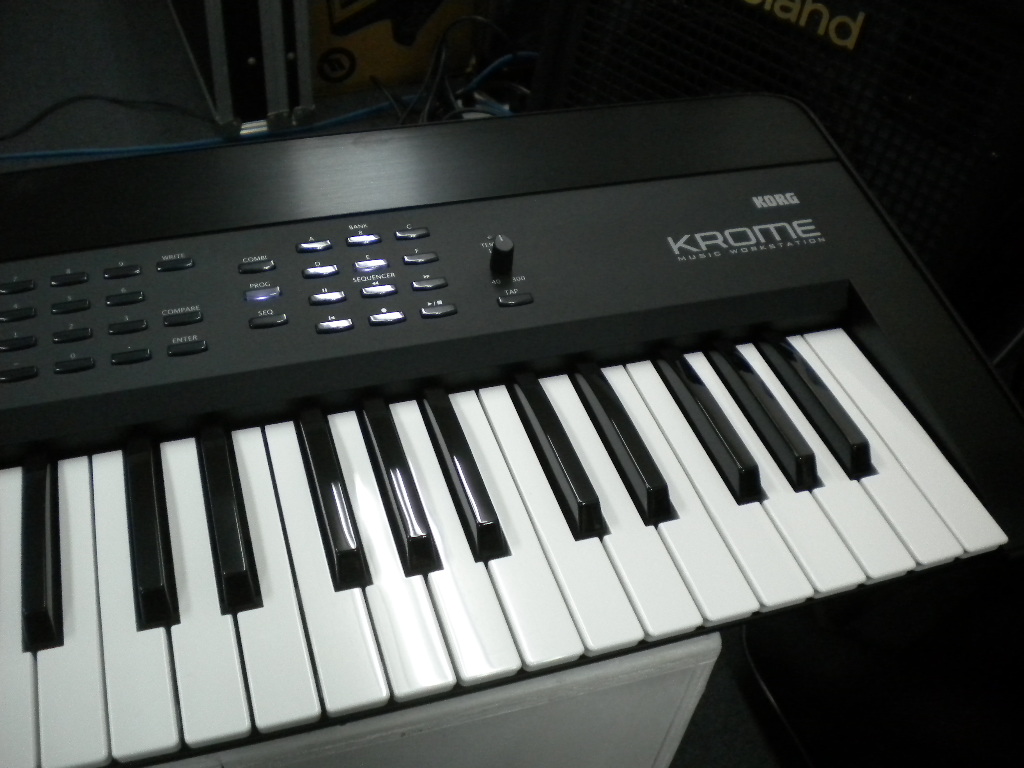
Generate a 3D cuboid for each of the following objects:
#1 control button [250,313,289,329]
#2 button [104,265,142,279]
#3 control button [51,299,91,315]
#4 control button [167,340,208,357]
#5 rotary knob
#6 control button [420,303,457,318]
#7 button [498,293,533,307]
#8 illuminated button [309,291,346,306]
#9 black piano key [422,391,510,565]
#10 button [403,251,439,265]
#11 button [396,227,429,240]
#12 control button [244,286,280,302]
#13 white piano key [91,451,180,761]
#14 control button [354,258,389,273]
[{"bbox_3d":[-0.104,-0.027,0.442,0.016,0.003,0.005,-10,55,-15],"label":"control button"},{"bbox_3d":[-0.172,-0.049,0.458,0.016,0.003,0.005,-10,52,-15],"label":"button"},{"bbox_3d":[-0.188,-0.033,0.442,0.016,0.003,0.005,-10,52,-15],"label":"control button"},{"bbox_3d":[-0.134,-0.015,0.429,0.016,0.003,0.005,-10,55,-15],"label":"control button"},{"bbox_3d":[-0.004,-0.060,0.479,0.011,0.015,0.011,4,50,-4],"label":"rotary knob"},{"bbox_3d":[-0.032,-0.032,0.456,0.015,0.003,0.005,-10,51,-15],"label":"control button"},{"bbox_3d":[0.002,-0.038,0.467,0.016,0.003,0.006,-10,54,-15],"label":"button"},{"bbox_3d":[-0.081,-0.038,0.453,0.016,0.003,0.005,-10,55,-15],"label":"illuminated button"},{"bbox_3d":[-0.020,0.032,0.417,0.011,0.013,0.087,-10,45,-15],"label":"black piano key"},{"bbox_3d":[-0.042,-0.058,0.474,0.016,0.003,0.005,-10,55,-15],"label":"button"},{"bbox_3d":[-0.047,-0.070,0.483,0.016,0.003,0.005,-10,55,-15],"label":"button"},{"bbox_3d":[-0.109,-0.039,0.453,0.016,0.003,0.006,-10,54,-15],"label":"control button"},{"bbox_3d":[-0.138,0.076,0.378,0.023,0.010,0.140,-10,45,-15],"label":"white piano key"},{"bbox_3d":[-0.064,-0.053,0.471,0.015,0.003,0.005,-10,51,-15],"label":"control button"}]

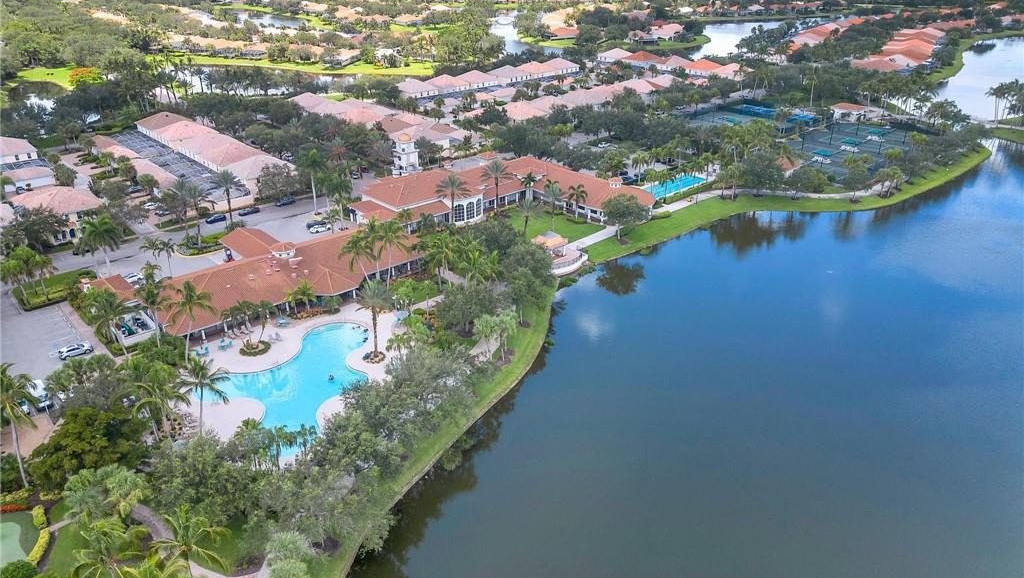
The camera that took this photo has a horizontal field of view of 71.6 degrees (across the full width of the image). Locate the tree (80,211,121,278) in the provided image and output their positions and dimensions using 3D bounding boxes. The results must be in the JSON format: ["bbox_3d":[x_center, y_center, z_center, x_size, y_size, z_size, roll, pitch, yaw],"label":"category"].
[{"bbox_3d":[-81.400,-8.260,142.640,8.520,13.210,8.520,-15,30,-28],"label":"tree"}]

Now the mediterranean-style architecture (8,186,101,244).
[{"bbox_3d":[-99.140,-17.070,155.070,13.500,8.800,14.000,-23,35,-39],"label":"mediterranean-style architecture"}]

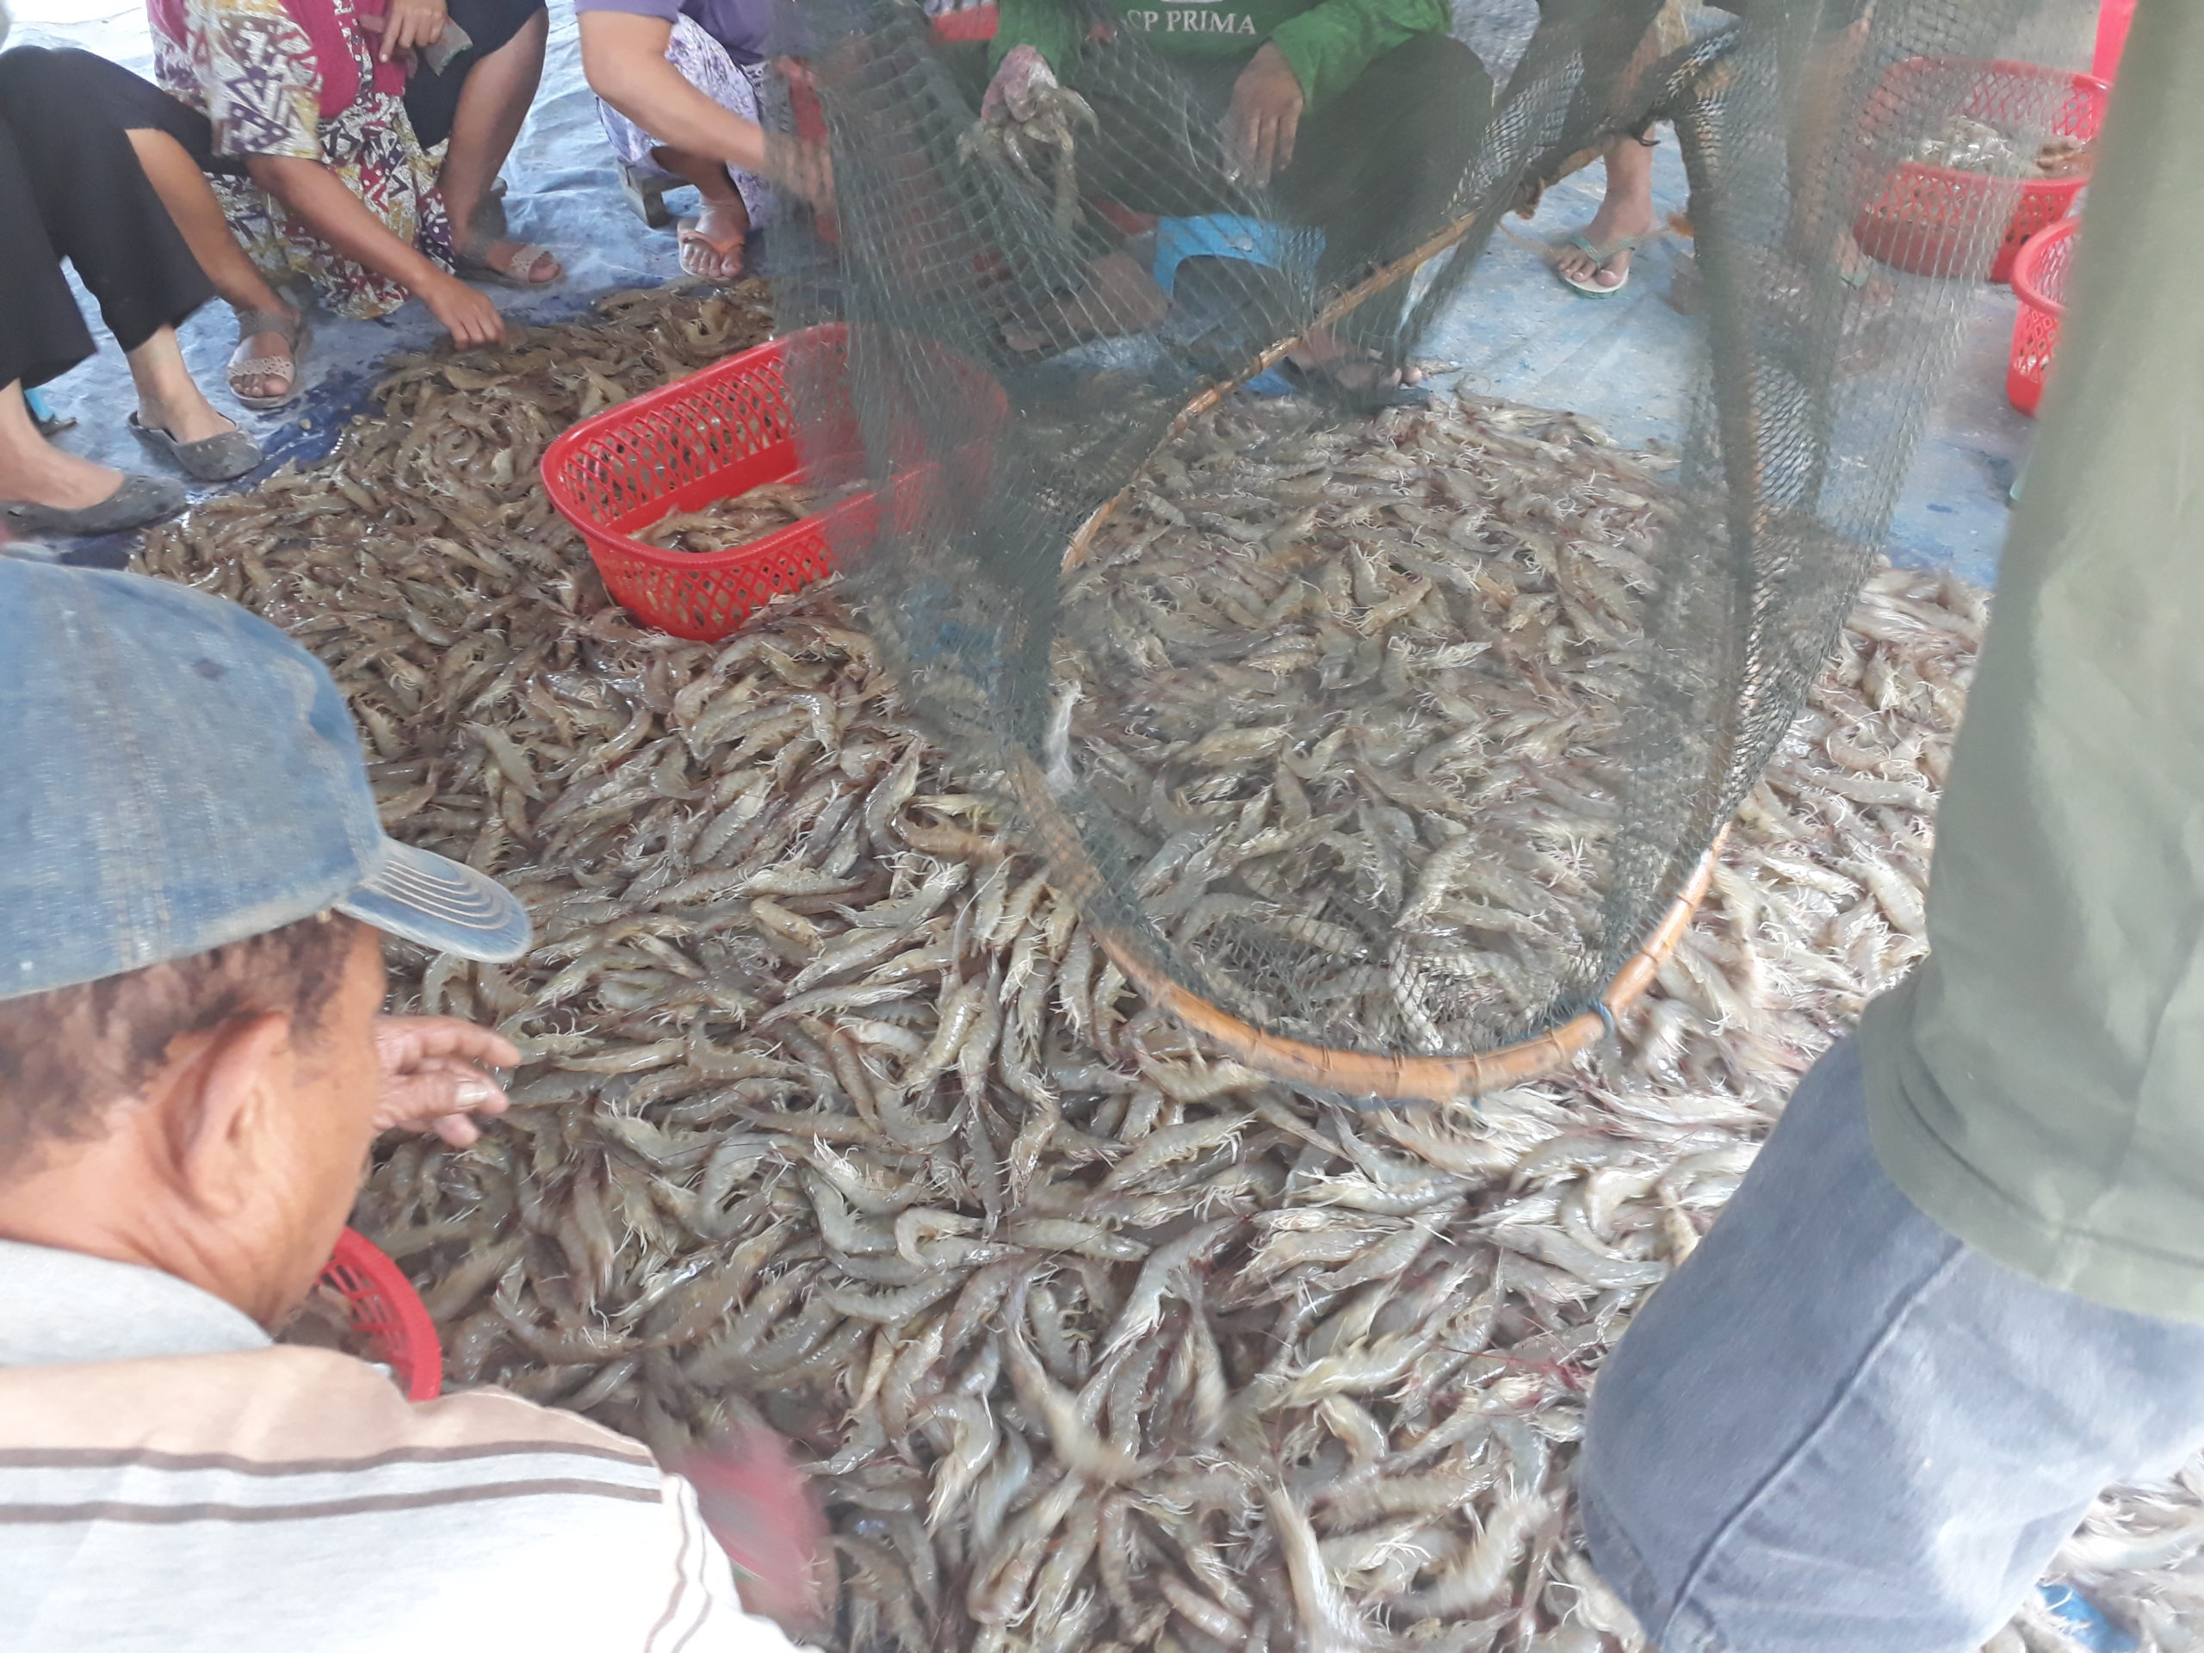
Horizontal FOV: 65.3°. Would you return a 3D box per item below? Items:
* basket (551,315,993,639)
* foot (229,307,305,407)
[{"bbox_3d":[-0.369,-0.394,2.024,0.515,0.165,0.355,-33,53,-29],"label":"basket"},{"bbox_3d":[-1.172,-0.686,2.417,0.095,0.090,0.240,-2,45,-2],"label":"foot"}]

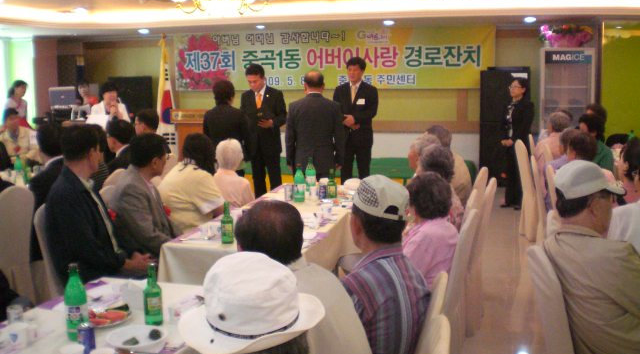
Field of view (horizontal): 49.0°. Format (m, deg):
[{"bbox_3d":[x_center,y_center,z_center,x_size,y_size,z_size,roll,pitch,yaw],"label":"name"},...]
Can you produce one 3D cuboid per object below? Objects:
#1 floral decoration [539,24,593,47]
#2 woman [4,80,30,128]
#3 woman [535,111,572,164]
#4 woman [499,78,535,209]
[{"bbox_3d":[3.407,-1.964,9.750,0.740,0.340,0.420,1,8,14],"label":"floral decoration"},{"bbox_3d":[-3.869,-0.460,9.115,0.300,1.570,0.440,4,10,28],"label":"woman"},{"bbox_3d":[2.608,-0.070,7.577,0.480,1.220,0.680,5,9,35],"label":"woman"},{"bbox_3d":[2.436,-0.406,8.654,0.340,1.610,0.460,-4,8,-24],"label":"woman"}]

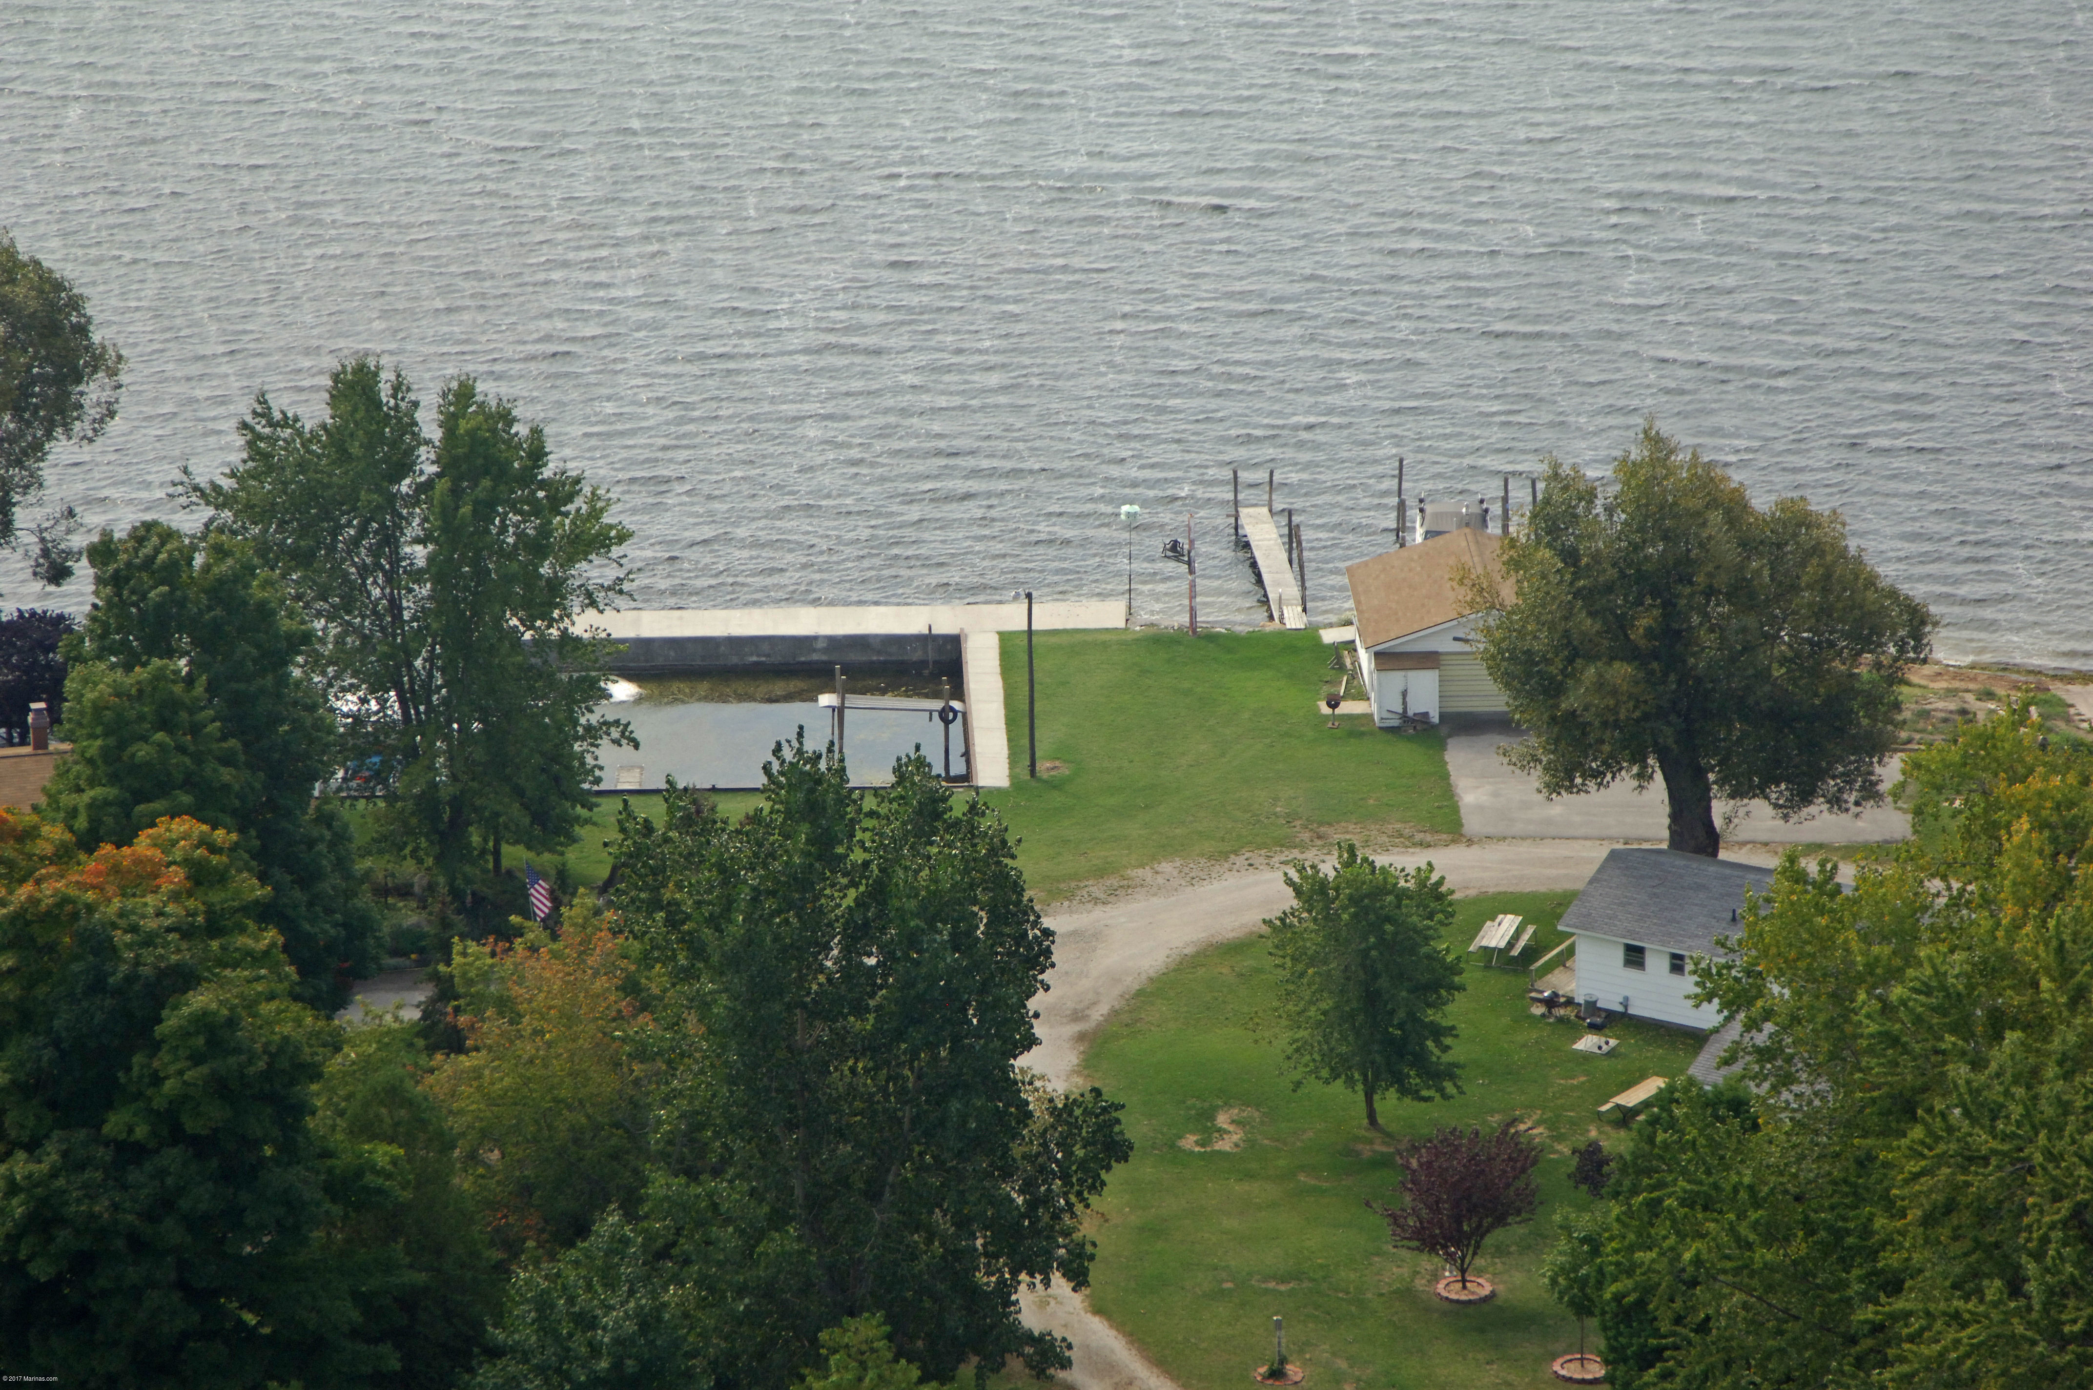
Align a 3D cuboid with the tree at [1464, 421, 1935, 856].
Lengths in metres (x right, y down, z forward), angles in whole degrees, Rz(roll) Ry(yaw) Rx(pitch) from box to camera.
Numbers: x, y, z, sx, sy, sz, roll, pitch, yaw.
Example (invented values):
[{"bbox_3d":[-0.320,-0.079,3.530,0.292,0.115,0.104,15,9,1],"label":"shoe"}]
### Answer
[{"bbox_3d":[20.278,-1.384,253.426,14.500,14.200,13.500,0,21,0],"label":"tree"}]

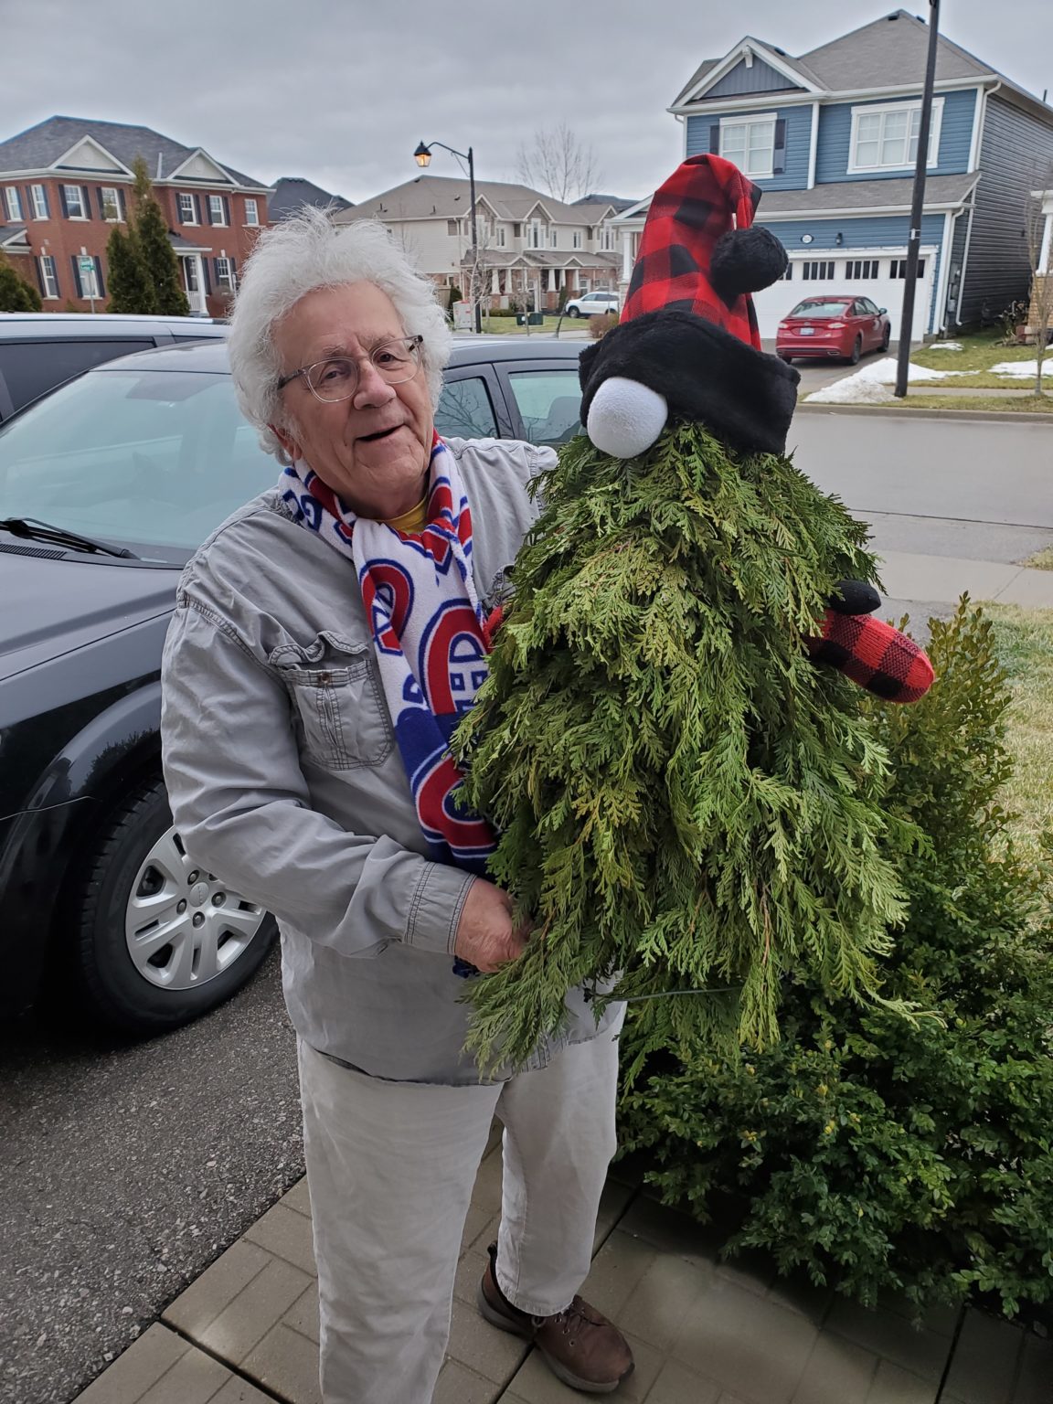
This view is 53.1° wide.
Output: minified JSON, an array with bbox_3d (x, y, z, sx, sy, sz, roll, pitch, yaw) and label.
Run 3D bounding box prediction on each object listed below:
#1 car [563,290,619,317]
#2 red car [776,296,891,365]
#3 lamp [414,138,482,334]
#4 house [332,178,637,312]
[{"bbox_3d":[4.900,-26.300,69.900,4.750,1.700,1.920,12,26,30],"label":"car"},{"bbox_3d":[8.013,-9.626,27.149,1.880,1.480,4.870,12,28,30],"label":"red car"},{"bbox_3d":[-3.401,-21.322,48.703,2.600,8.200,0.700,-7,23,-14],"label":"lamp"},{"bbox_3d":[-2.541,-31.304,72.931,12.000,8.300,21.500,12,26,30],"label":"house"}]

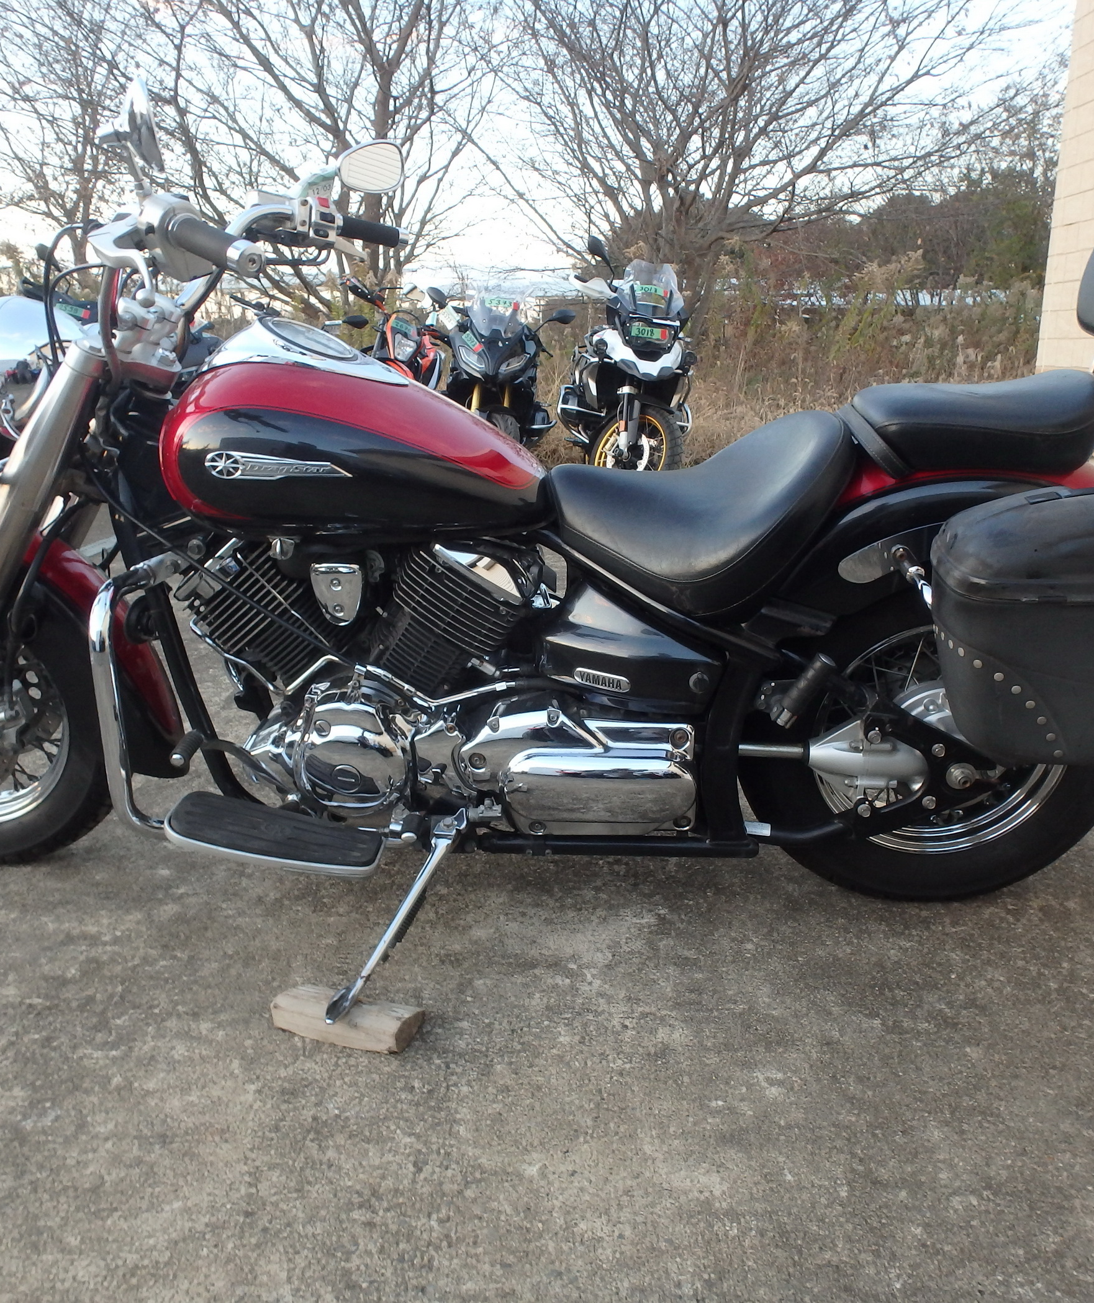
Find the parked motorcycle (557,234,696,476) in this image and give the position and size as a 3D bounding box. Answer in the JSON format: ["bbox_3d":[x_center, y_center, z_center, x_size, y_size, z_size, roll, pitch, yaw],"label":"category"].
[{"bbox_3d":[0.460,-1.807,6.919,0.940,1.480,2.220,4,16,-5],"label":"parked motorcycle"}]

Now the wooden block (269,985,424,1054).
[{"bbox_3d":[-0.279,0.502,1.465,0.188,0.043,0.069,5,17,17],"label":"wooden block"}]

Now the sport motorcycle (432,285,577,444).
[{"bbox_3d":[-0.276,-1.763,7.037,0.900,1.270,2.120,5,16,1],"label":"sport motorcycle"}]

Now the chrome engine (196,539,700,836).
[{"bbox_3d":[-0.144,0.005,1.729,0.760,0.450,0.400,1,23,3],"label":"chrome engine"}]

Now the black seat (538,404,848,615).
[{"bbox_3d":[0.221,-0.235,1.599,0.440,0.275,0.350,1,20,6],"label":"black seat"}]

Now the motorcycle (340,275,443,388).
[{"bbox_3d":[-0.901,-1.658,6.808,0.820,1.250,2.170,5,16,-6],"label":"motorcycle"}]

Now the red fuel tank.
[{"bbox_3d":[-0.270,-0.348,1.588,0.550,0.285,0.310,1,23,3],"label":"red fuel tank"}]

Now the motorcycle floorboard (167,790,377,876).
[{"bbox_3d":[-0.377,0.256,1.514,0.310,0.045,0.130,5,23,2],"label":"motorcycle floorboard"}]

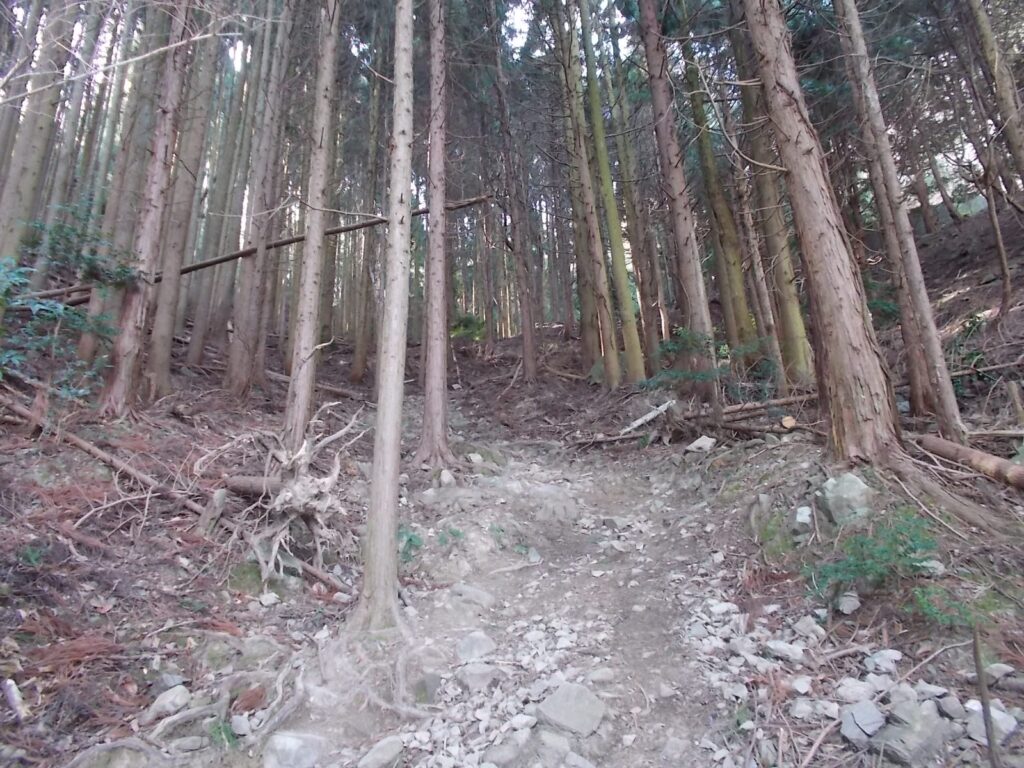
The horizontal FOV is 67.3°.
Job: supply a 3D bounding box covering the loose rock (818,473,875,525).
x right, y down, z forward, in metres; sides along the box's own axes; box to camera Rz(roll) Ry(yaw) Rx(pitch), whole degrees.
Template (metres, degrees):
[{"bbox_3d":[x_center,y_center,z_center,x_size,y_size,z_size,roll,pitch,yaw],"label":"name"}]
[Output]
[{"bbox_3d":[2.153,0.737,4.950,0.350,0.320,0.280,-3,-22,0],"label":"loose rock"}]

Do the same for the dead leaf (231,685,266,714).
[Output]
[{"bbox_3d":[-0.942,1.128,2.750,0.140,0.035,0.090,-32,17,-15],"label":"dead leaf"}]

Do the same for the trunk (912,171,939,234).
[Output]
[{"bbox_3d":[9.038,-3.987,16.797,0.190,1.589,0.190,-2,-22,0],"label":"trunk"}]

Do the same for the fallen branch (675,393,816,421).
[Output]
[{"bbox_3d":[2.904,0.273,9.450,1.952,0.110,0.110,-7,-21,-15],"label":"fallen branch"}]

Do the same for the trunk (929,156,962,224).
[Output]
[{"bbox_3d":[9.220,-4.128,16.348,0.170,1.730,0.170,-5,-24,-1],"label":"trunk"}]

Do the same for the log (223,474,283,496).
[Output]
[{"bbox_3d":[-2.064,0.815,6.175,0.509,0.140,0.140,1,-22,6],"label":"log"}]

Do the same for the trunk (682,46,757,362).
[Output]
[{"bbox_3d":[3.576,-3.490,13.561,0.300,6.580,0.300,-3,-23,0],"label":"trunk"}]

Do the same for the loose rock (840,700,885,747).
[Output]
[{"bbox_3d":[1.130,1.095,2.480,0.140,0.130,0.120,-3,-22,0],"label":"loose rock"}]

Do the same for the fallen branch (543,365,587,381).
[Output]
[{"bbox_3d":[0.982,-0.207,14.350,0.950,0.080,0.080,18,-10,32],"label":"fallen branch"}]

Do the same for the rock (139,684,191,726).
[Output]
[{"bbox_3d":[-1.229,1.137,2.720,0.180,0.130,0.140,-3,-22,0],"label":"rock"}]

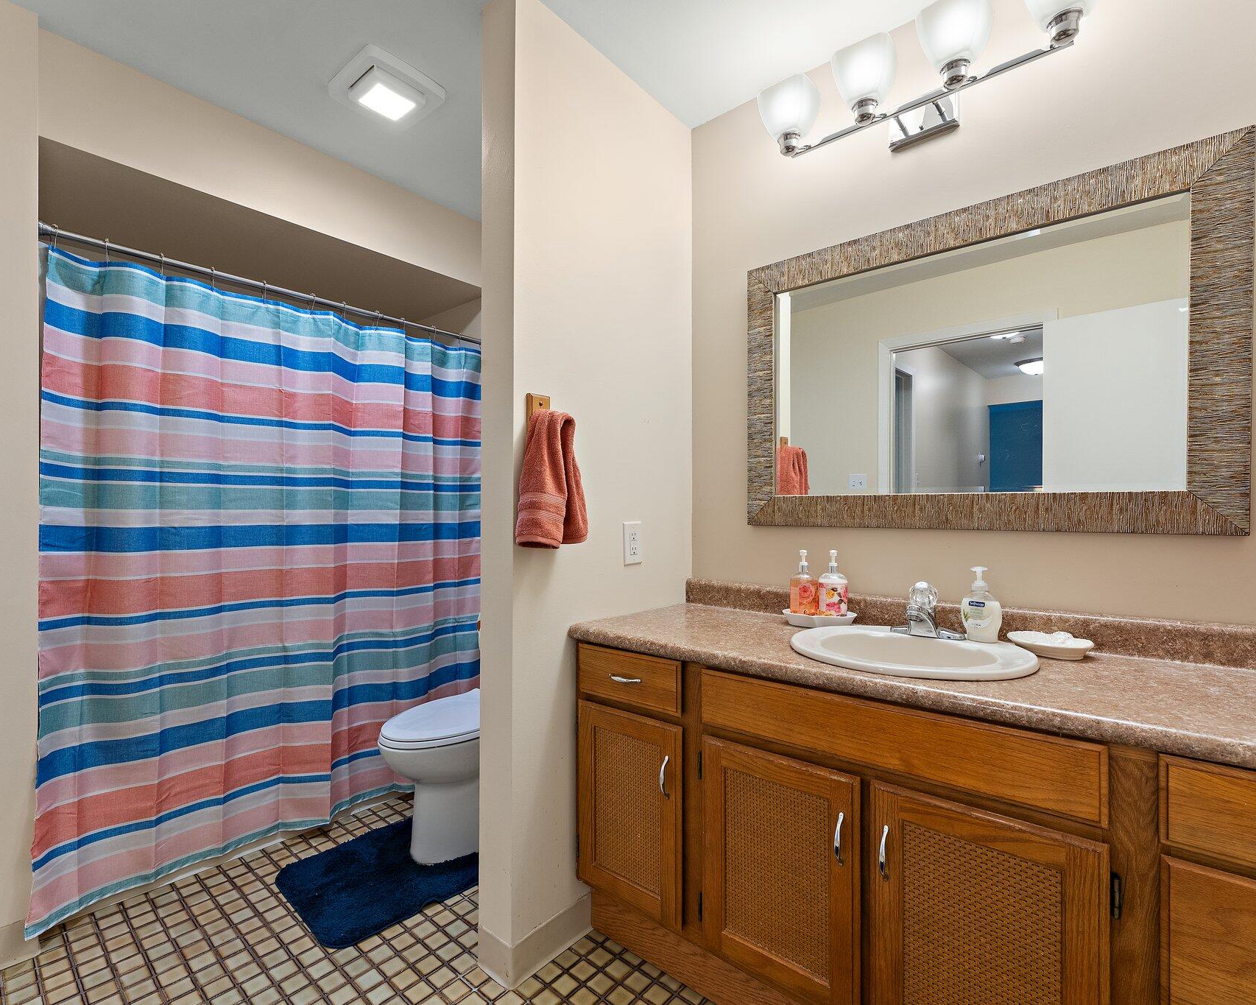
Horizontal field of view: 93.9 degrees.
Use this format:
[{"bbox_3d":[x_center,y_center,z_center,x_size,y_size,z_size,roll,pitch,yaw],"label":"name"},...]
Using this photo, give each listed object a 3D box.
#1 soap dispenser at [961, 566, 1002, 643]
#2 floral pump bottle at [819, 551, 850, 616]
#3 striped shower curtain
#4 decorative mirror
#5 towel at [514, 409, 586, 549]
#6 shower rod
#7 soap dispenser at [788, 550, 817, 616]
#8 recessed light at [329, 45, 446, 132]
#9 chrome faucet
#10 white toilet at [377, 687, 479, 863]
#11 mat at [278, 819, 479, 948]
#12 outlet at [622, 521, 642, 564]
[{"bbox_3d":[0.811,0.232,1.339,0.080,0.168,0.047,-1,-1,27],"label":"soap dispenser"},{"bbox_3d":[0.564,0.228,1.606,0.068,0.191,0.060,0,-1,8],"label":"floral pump bottle"},{"bbox_3d":[-1.087,0.206,2.072,0.170,1.815,1.430,-1,-1,40],"label":"striped shower curtain"},{"bbox_3d":[0.806,-0.331,1.503,1.094,0.796,0.032,-1,-1,40],"label":"decorative mirror"},{"bbox_3d":[-0.166,-0.063,1.409,0.148,0.335,0.135,-1,-1,40],"label":"towel"},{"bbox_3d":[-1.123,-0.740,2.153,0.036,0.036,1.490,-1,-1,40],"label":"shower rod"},{"bbox_3d":[0.497,0.230,1.653,0.068,0.190,0.060,0,-1,10],"label":"soap dispenser"},{"bbox_3d":[-0.746,-1.267,1.815,0.270,0.032,0.247,-1,-1,40],"label":"recessed light"},{"bbox_3d":[0.683,0.255,1.367,0.163,0.125,0.140,-1,-1,40],"label":"chrome faucet"},{"bbox_3d":[-0.510,0.773,2.110,0.450,0.770,0.740,-1,-1,40],"label":"white toilet"},{"bbox_3d":[-0.738,1.147,1.839,0.520,0.022,0.560,-1,-1,45],"label":"mat"},{"bbox_3d":[0.019,0.123,1.748,0.008,0.126,0.081,-1,-1,40],"label":"outlet"}]

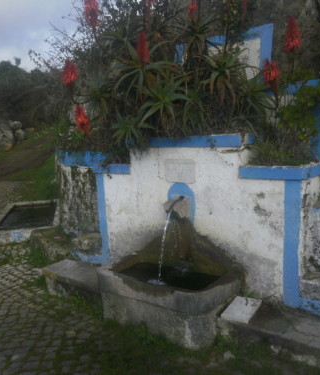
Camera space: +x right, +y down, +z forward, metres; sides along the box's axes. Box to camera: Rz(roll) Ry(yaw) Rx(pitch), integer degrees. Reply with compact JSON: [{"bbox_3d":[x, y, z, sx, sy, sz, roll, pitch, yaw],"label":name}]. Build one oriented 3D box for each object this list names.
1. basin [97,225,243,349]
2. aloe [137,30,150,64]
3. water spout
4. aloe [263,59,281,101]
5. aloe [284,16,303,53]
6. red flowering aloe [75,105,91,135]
[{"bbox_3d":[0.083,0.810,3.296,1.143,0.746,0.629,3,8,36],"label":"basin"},{"bbox_3d":[-0.171,-1.454,3.900,0.138,0.328,0.138,-2,6,0],"label":"aloe"},{"bbox_3d":[0.141,0.197,3.416,0.174,0.194,0.252,3,8,36],"label":"water spout"},{"bbox_3d":[0.921,-0.892,3.100,0.134,0.322,0.134,-2,6,0],"label":"aloe"},{"bbox_3d":[1.173,-1.345,3.300,0.150,0.294,0.150,-2,6,0],"label":"aloe"},{"bbox_3d":[-0.846,-0.732,4.100,0.157,0.325,0.157,-2,6,0],"label":"red flowering aloe"}]

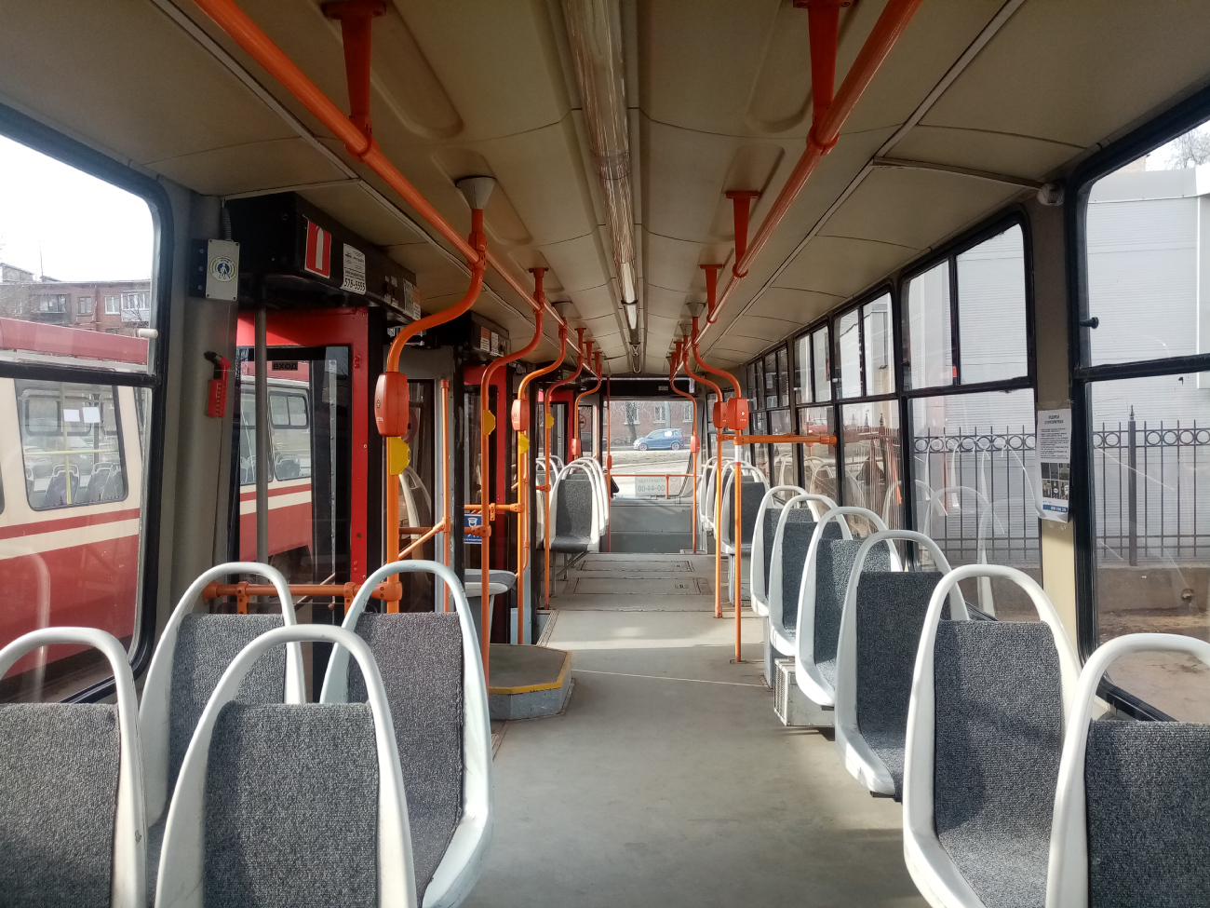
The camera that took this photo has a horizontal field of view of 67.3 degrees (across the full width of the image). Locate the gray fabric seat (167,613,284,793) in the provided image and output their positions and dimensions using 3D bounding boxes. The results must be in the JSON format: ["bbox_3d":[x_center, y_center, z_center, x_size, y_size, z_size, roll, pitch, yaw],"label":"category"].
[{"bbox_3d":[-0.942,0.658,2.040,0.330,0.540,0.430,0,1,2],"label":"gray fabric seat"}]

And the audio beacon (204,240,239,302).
[{"bbox_3d":[-1.060,-0.506,2.523,0.080,0.160,0.050,2,2,-22],"label":"audio beacon"}]

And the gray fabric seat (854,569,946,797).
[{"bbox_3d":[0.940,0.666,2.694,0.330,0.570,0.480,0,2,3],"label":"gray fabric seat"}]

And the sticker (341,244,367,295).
[{"bbox_3d":[-0.874,-0.651,3.203,0.010,0.152,0.225,0,2,3],"label":"sticker"}]

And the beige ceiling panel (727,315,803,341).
[{"bbox_3d":[1.119,-0.886,6.450,0.410,0.055,1.230,5,2,2],"label":"beige ceiling panel"}]

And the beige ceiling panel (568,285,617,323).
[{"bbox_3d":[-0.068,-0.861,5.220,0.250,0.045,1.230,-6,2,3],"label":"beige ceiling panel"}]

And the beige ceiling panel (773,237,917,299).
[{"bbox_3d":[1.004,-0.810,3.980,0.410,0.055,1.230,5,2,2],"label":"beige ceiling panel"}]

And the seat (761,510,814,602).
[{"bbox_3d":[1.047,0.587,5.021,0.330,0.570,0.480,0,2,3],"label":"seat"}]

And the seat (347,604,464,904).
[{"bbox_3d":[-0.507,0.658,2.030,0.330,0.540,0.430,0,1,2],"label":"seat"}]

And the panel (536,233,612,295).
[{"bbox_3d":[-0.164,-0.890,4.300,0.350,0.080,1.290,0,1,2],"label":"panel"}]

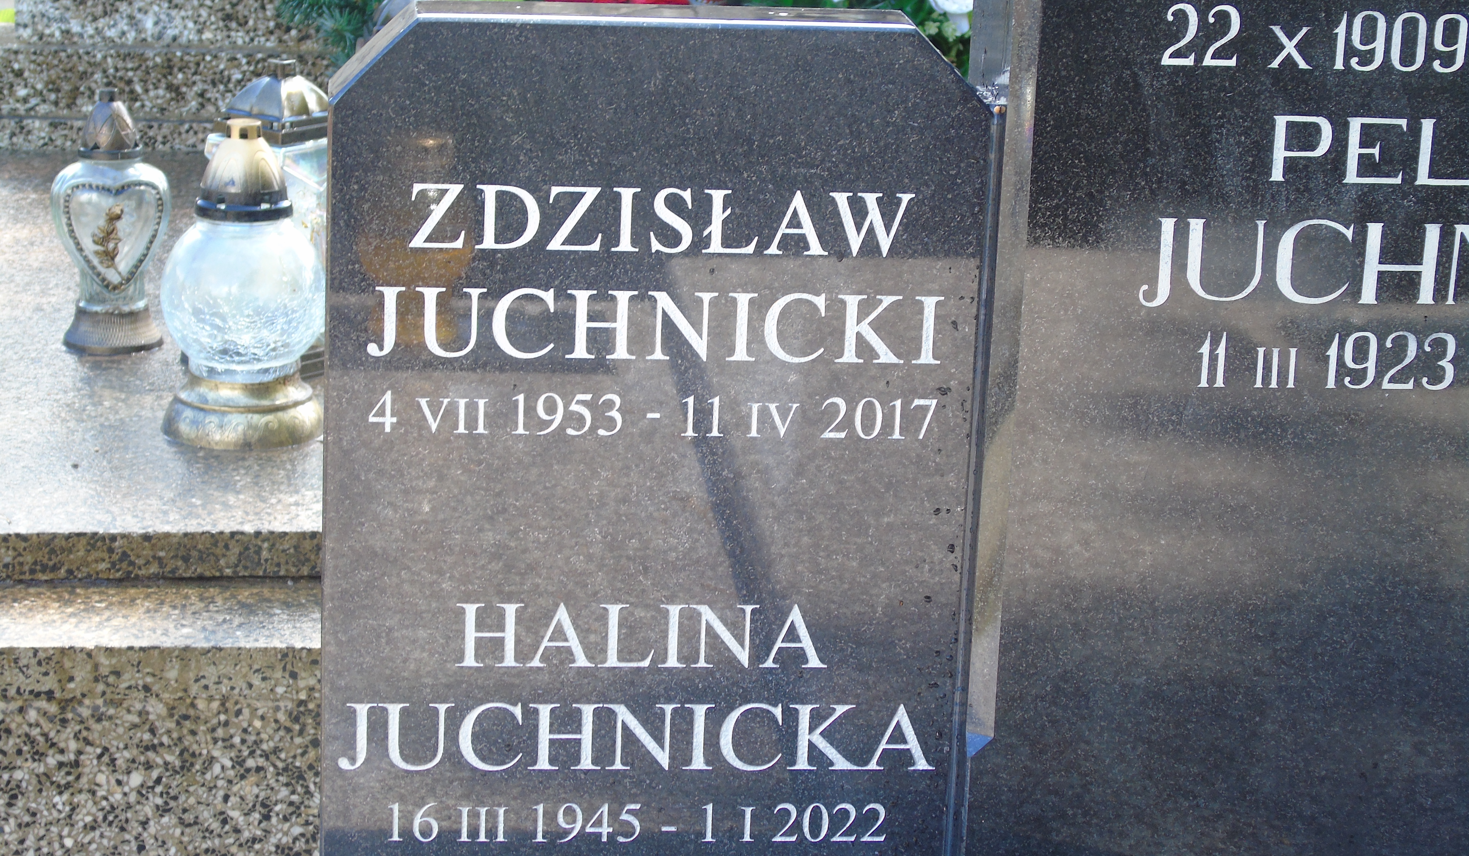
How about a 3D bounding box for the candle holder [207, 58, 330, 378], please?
[{"bbox_3d":[-0.423,-0.203,3.258,0.132,0.289,0.132,12,17,36],"label":"candle holder"}]

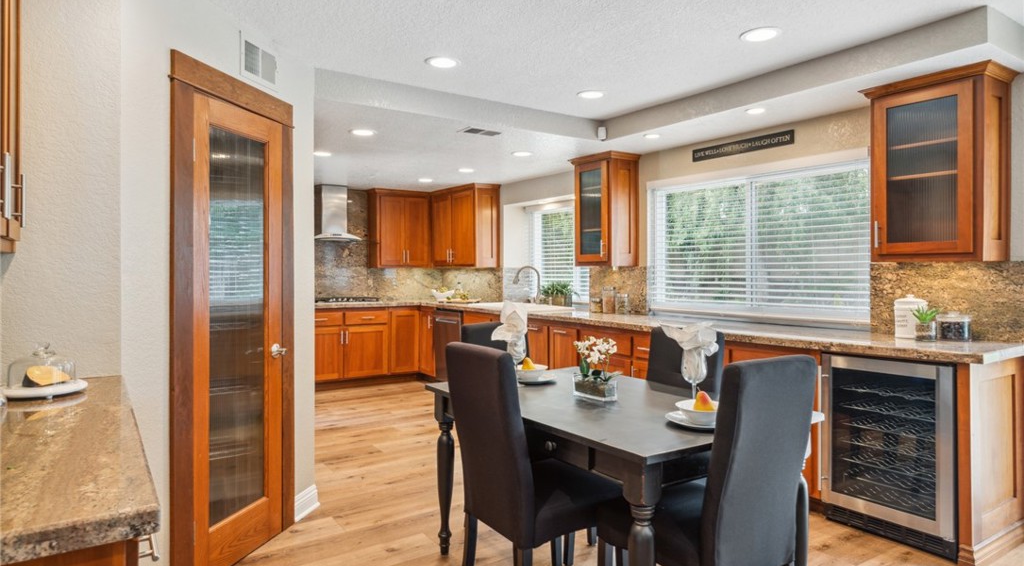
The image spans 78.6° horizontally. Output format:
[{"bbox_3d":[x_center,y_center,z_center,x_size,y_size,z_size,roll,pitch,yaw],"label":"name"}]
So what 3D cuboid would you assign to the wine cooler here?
[{"bbox_3d":[2.000,0.788,3.136,0.606,0.869,0.607,0,1,-34],"label":"wine cooler"}]

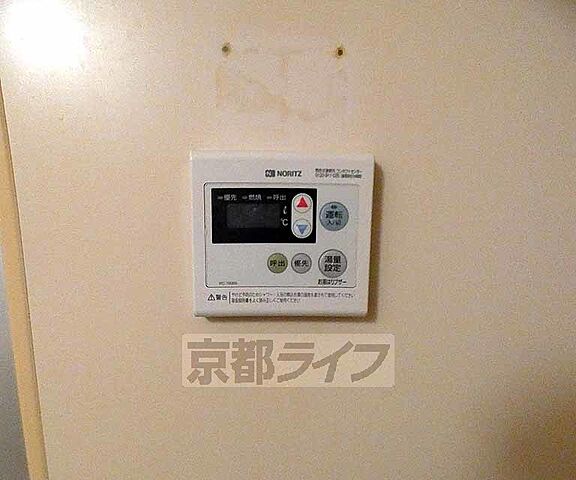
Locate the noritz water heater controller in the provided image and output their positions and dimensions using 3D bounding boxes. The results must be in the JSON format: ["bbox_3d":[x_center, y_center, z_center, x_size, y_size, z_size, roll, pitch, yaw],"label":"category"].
[{"bbox_3d":[-0.004,-0.003,0.263,0.130,0.120,0.020,0,7,-2],"label":"noritz water heater controller"}]

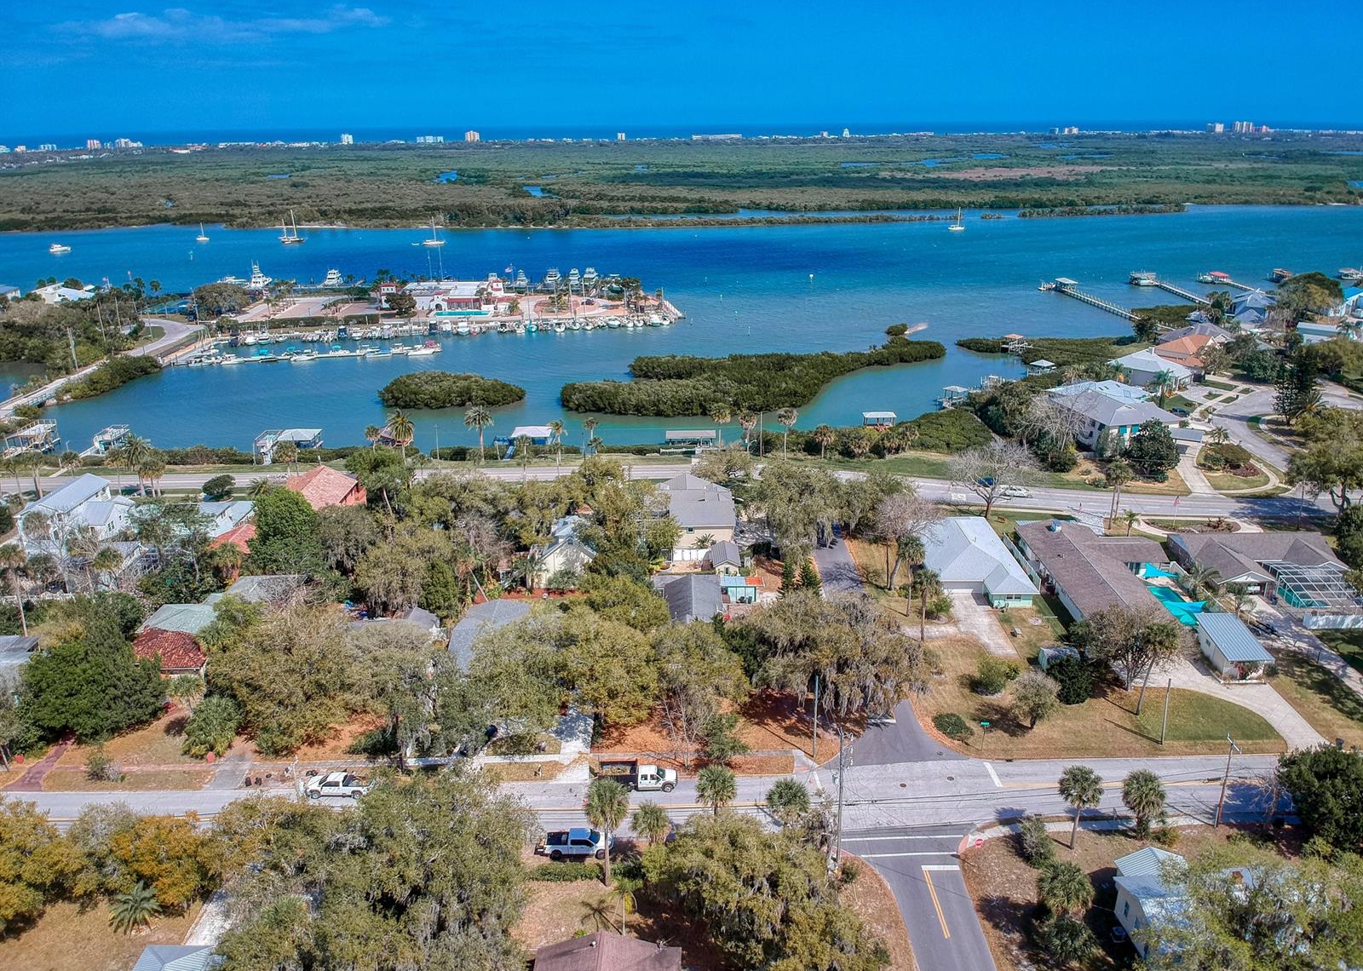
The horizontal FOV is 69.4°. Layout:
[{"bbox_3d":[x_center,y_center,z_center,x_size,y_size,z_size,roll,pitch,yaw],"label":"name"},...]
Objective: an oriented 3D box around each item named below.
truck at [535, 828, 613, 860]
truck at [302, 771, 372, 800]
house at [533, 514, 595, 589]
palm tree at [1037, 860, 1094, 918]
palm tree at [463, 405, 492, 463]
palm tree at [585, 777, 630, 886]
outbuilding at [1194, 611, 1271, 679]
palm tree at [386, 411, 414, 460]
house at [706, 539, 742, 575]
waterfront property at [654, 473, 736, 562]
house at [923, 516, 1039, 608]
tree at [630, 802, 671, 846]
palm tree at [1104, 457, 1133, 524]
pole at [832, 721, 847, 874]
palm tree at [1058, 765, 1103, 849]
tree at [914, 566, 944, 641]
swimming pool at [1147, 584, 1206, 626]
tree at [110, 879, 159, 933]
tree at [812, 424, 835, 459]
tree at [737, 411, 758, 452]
[{"bbox_3d":[-9.008,31.492,86.499,5.951,1.934,2.083,-1,20,-1],"label":"truck"},{"bbox_3d":[-32.600,28.538,93.920,6.050,1.880,2.000,-1,20,0],"label":"truck"},{"bbox_3d":[-16.004,9.088,138.758,8.400,8.000,9.000,-2,20,-3],"label":"house"},{"bbox_3d":[28.973,32.139,74.895,4.300,7.300,4.300,-1,20,0],"label":"palm tree"},{"bbox_3d":[-38.344,-9.814,187.396,5.500,11.100,5.500,-1,20,0],"label":"palm tree"},{"bbox_3d":[-5.921,28.794,81.082,3.450,10.630,3.450,-1,20,0],"label":"palm tree"},{"bbox_3d":[64.918,18.811,116.442,5.000,2.900,11.400,2,20,8],"label":"outbuilding"},{"bbox_3d":[-52.839,-8.908,185.435,5.700,11.000,5.700,-1,20,0],"label":"palm tree"},{"bbox_3d":[6.185,10.680,140.268,4.100,3.400,6.900,-1,20,-2],"label":"house"},{"bbox_3d":[1.829,4.398,150.590,12.398,7.934,15.175,-1,20,0],"label":"waterfront property"},{"bbox_3d":[40.244,9.484,139.743,12.770,4.950,26.160,0,20,1],"label":"house"},{"bbox_3d":[-2.611,29.961,84.164,3.530,6.220,3.530,-1,20,0],"label":"tree"},{"bbox_3d":[67.953,0.999,154.171,4.140,11.210,4.140,-1,20,0],"label":"palm tree"},{"bbox_3d":[13.058,26.352,82.293,0.496,14.084,1.984,-1,20,0],"label":"pole"},{"bbox_3d":[34.217,28.038,85.085,3.830,8.400,3.830,-1,20,0],"label":"palm tree"},{"bbox_3d":[29.623,14.657,119.247,3.500,9.770,3.500,-1,20,0],"label":"tree"},{"bbox_3d":[64.531,15.982,129.944,4.761,0.992,10.216,0,20,3],"label":"swimming pool"},{"bbox_3d":[-44.113,34.023,79.267,4.230,2.900,4.230,-1,20,0],"label":"tree"},{"bbox_3d":[26.603,-7.788,186.889,4.463,7.042,4.463,-1,20,0],"label":"tree"},{"bbox_3d":[12.678,-10.129,189.491,3.800,8.620,3.800,-1,20,0],"label":"tree"}]

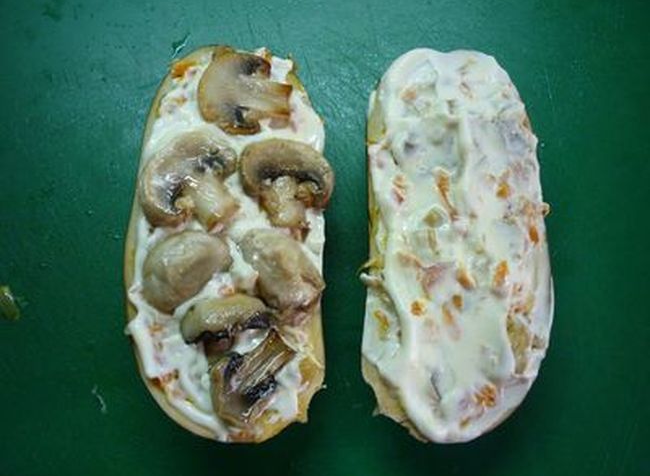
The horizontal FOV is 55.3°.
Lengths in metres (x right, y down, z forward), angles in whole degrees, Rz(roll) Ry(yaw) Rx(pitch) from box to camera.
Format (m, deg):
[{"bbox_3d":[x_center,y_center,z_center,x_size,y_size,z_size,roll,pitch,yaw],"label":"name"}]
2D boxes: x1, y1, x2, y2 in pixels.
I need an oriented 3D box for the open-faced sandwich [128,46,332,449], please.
[{"bbox_3d":[-0.042,0.004,0.282,0.085,0.040,0.168,0,84,0],"label":"open-faced sandwich"}]

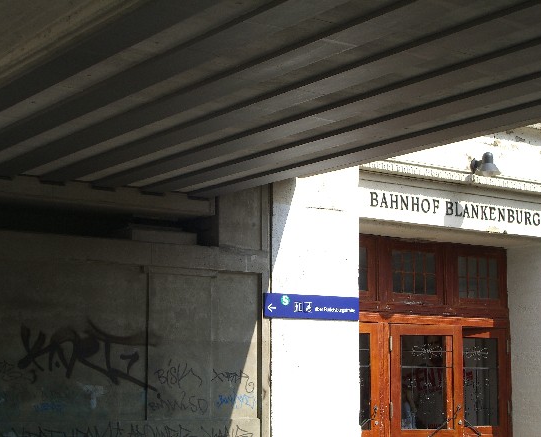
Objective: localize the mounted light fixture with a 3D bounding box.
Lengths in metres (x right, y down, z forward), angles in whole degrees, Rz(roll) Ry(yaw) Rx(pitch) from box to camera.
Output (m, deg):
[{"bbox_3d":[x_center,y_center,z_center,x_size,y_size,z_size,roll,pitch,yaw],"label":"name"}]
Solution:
[{"bbox_3d":[2.226,-0.566,11.846,0.265,0.232,0.335,6,-10,-36],"label":"mounted light fixture"}]

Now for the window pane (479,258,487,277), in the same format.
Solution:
[{"bbox_3d":[2.431,0.559,13.067,0.127,0.208,0.020,6,-10,-36],"label":"window pane"}]

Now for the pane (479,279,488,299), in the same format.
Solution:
[{"bbox_3d":[2.424,0.797,13.030,0.127,0.220,0.020,6,-10,-36],"label":"pane"}]

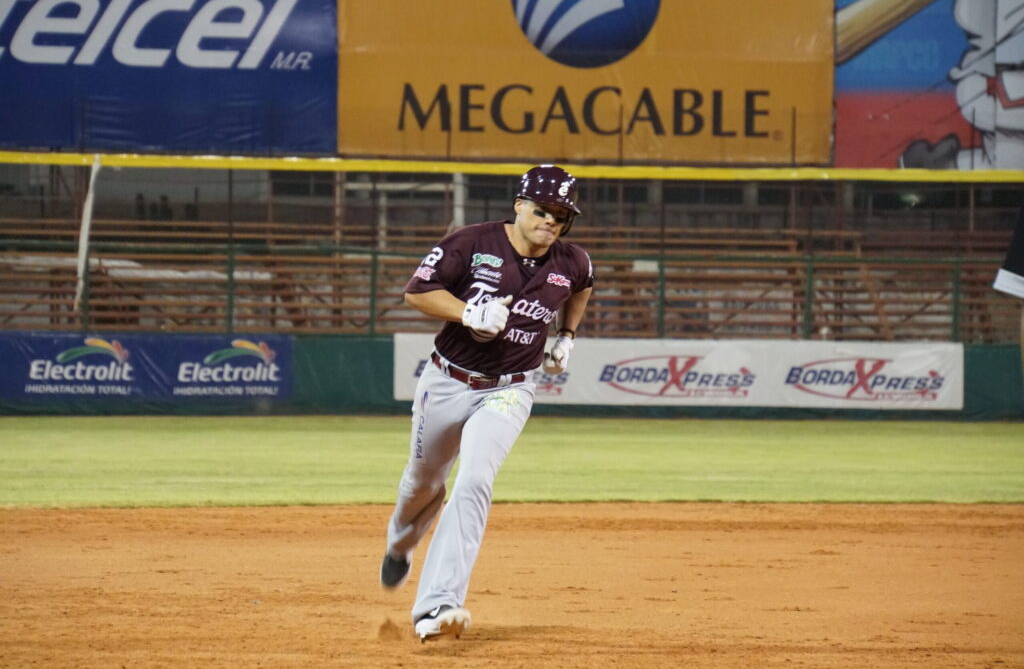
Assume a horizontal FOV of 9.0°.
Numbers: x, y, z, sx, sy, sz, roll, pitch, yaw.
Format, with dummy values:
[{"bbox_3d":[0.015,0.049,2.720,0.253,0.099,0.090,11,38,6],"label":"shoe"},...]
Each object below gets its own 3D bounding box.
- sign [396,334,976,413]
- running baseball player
[{"bbox_3d":[2.944,0.673,114.000,10.000,1.180,0.050,1,0,0],"label":"sign"},{"bbox_3d":[-0.092,0.262,24.400,0.740,1.790,0.850,1,0,-16],"label":"running baseball player"}]

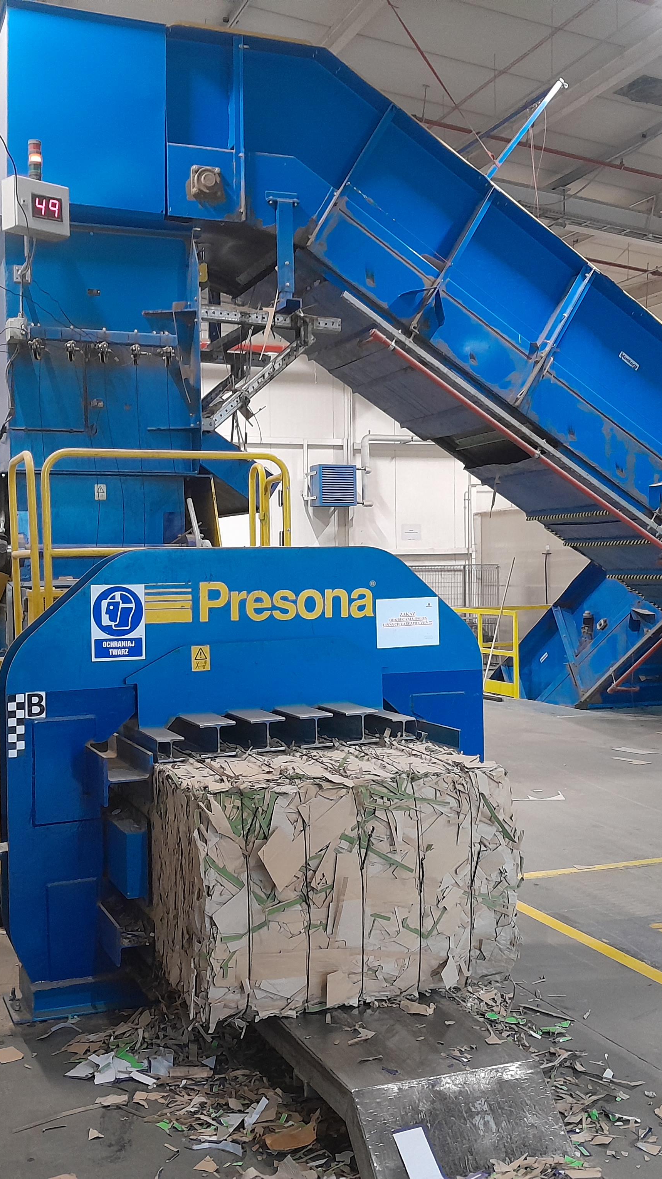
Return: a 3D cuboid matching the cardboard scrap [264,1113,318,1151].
[{"bbox_3d":[-0.121,1.643,3.719,0.155,0.045,0.110,-1,2,-22],"label":"cardboard scrap"}]

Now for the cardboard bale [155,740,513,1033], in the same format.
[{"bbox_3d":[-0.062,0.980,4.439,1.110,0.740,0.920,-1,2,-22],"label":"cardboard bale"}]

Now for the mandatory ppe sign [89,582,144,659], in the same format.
[{"bbox_3d":[-0.832,0.132,4.806,0.214,0.297,0.010,-1,2,-22],"label":"mandatory ppe sign"}]

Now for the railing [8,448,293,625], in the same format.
[{"bbox_3d":[-1.025,-0.185,6.789,1.330,1.080,1.220,-1,2,-22],"label":"railing"}]

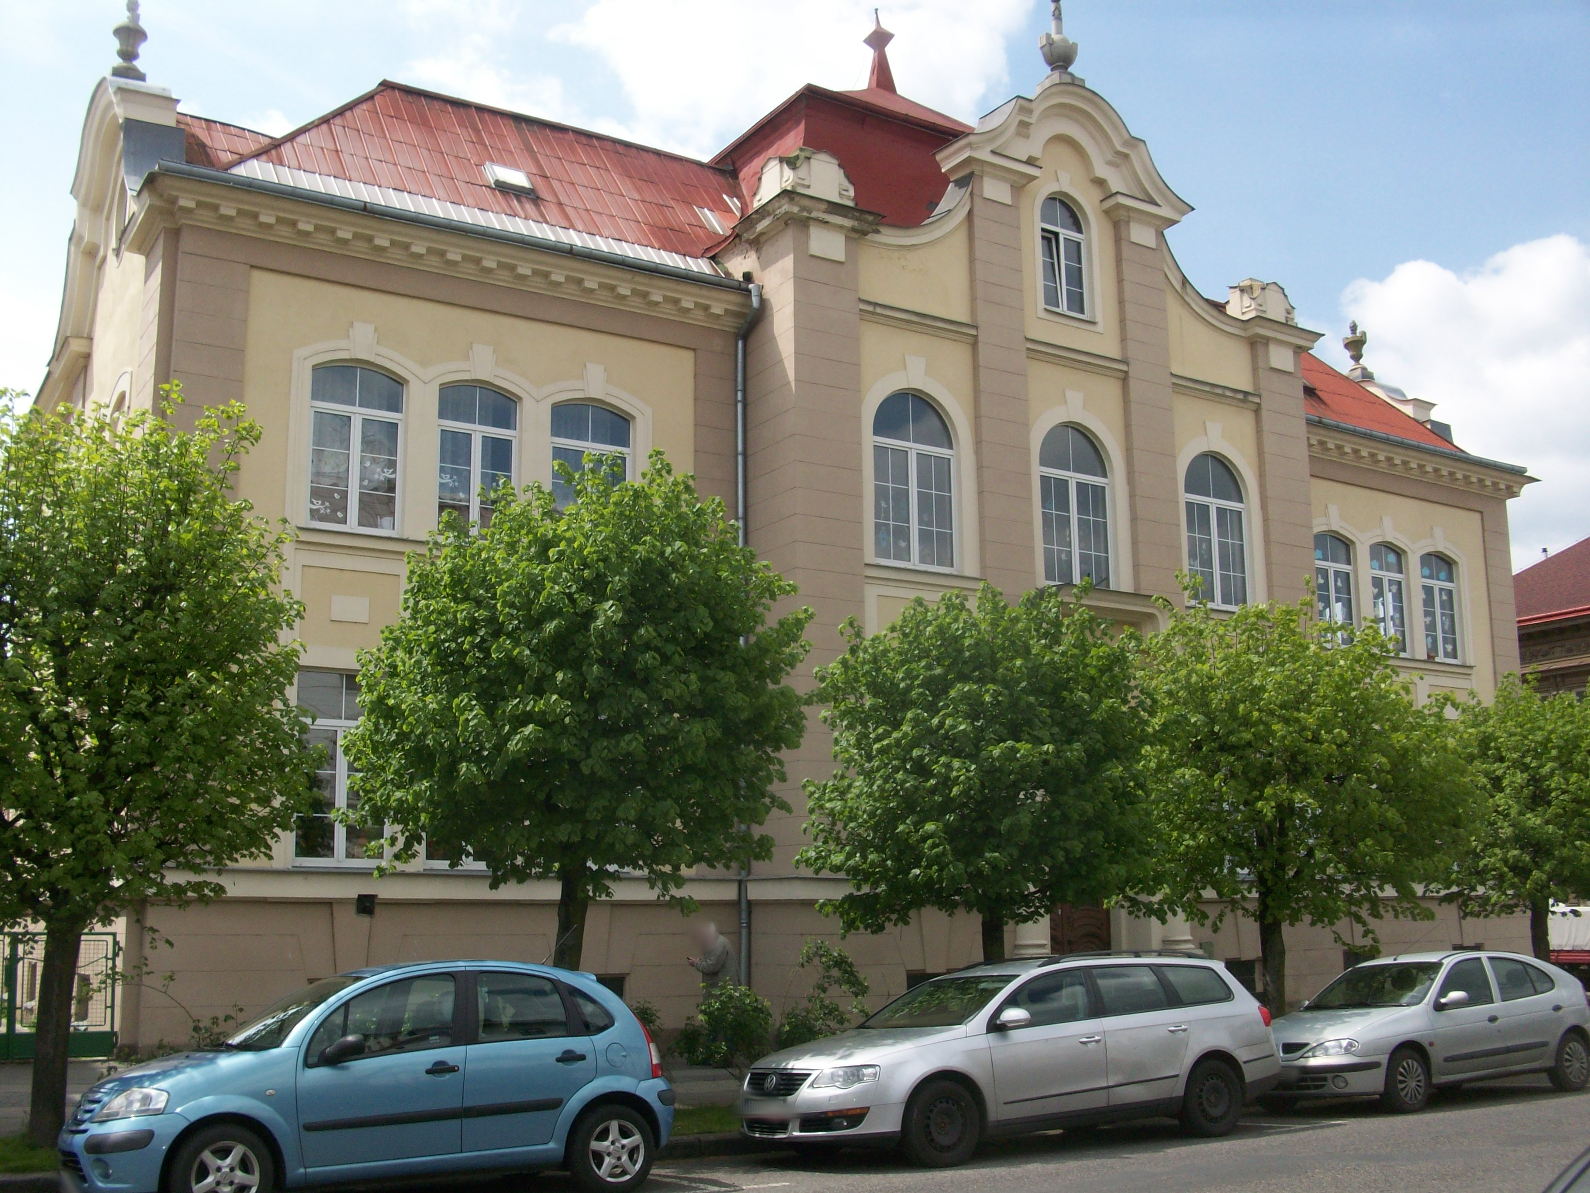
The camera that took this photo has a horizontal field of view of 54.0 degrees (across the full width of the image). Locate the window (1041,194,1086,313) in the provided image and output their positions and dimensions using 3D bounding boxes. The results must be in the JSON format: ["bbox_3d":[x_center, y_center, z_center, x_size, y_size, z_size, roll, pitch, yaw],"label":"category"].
[{"bbox_3d":[4.418,-5.626,25.790,0.995,2.113,0.160,6,-13,-31],"label":"window"}]

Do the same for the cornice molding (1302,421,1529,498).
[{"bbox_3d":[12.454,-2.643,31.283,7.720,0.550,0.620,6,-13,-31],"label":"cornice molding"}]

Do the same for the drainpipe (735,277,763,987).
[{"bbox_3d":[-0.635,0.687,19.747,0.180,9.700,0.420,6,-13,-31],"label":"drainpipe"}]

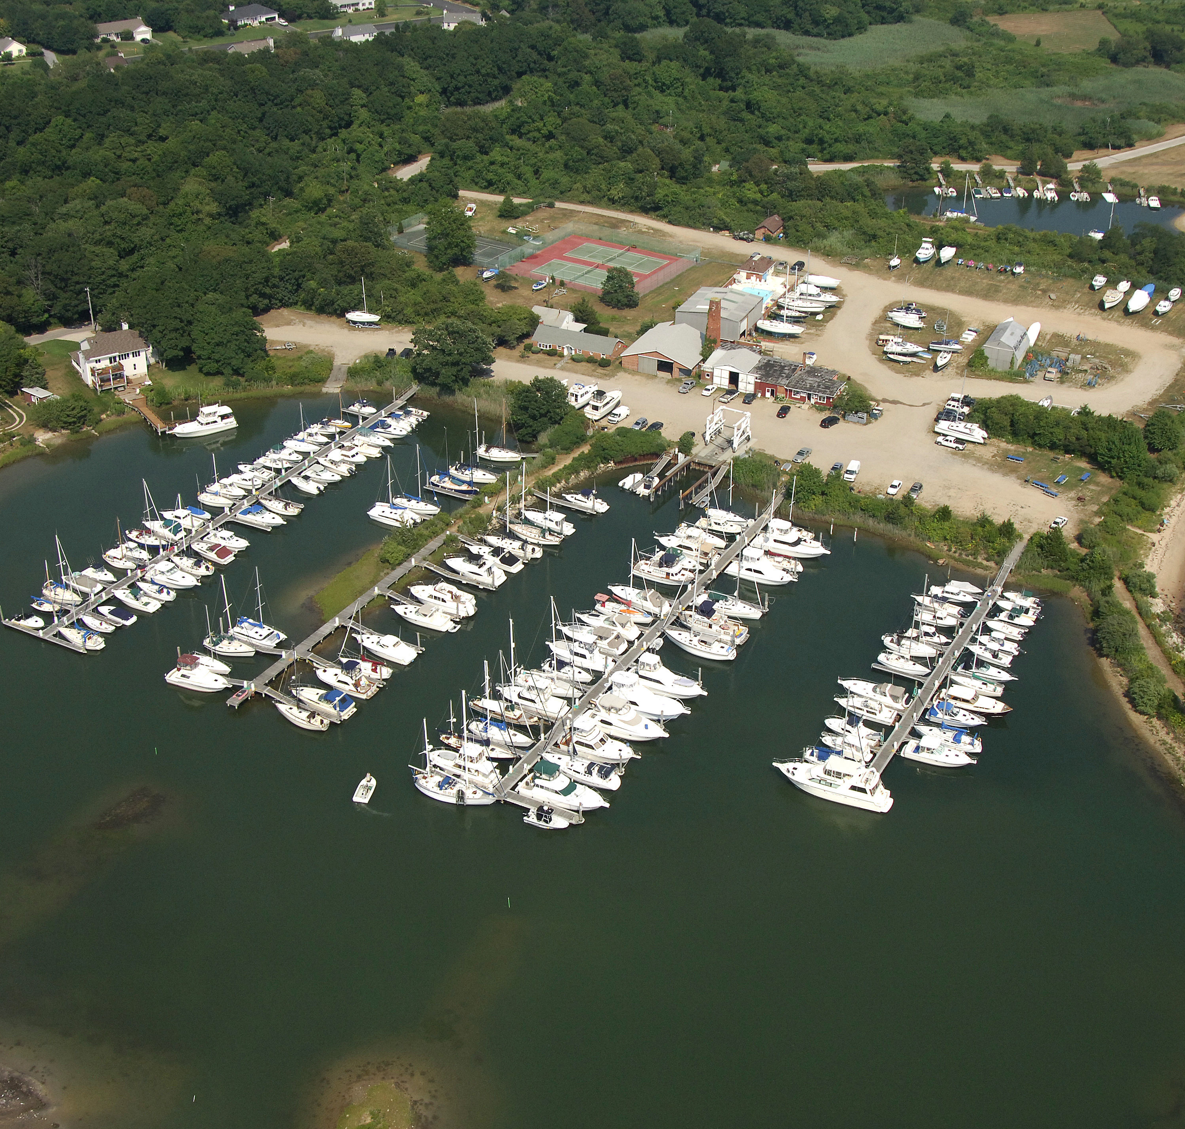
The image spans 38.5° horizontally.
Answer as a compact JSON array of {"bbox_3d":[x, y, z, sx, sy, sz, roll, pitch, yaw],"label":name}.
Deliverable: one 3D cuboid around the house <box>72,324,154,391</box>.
[{"bbox_3d":[-99.081,-43.077,348.636,13.000,9.000,11.500,-16,34,-27],"label":"house"}]

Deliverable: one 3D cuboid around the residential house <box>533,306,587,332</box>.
[{"bbox_3d":[-7.147,-53.493,372.916,11.500,4.800,7.900,13,32,21],"label":"residential house"}]

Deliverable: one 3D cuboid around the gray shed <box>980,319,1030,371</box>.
[{"bbox_3d":[88.386,-47.436,362.808,7.200,6.400,12.600,14,32,21],"label":"gray shed"}]

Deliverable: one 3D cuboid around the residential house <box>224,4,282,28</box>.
[{"bbox_3d":[-126.990,-203.140,625.640,21.000,5.400,10.500,-13,32,-22],"label":"residential house"}]

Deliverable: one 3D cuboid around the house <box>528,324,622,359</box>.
[{"bbox_3d":[-2.814,-47.983,363.827,19.000,4.400,7.200,14,32,21],"label":"house"}]

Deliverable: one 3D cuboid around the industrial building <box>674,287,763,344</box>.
[{"bbox_3d":[28.384,-55.779,376.543,14.800,5.900,16.200,12,32,19],"label":"industrial building"}]

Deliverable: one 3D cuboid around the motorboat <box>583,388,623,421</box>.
[{"bbox_3d":[2.693,-32.168,334.237,3.700,4.800,10.000,21,36,31],"label":"motorboat"}]

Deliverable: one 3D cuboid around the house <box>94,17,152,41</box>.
[{"bbox_3d":[-166.210,-189.350,600.670,17.500,5.400,10.000,-15,33,-26],"label":"house"}]

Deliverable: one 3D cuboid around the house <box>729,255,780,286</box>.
[{"bbox_3d":[39.710,-70.190,404.530,6.900,3.500,9.800,14,32,22],"label":"house"}]

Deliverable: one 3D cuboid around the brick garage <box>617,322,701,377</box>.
[{"bbox_3d":[17.040,-46.060,361.110,15.900,5.200,18.000,13,32,20],"label":"brick garage"}]

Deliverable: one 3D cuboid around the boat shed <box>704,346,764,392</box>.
[{"bbox_3d":[29.740,-40.200,350.610,10.600,5.700,9.000,12,32,19],"label":"boat shed"}]

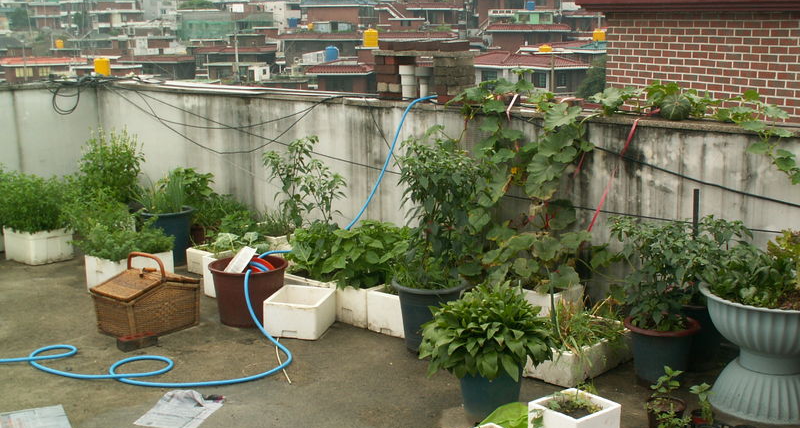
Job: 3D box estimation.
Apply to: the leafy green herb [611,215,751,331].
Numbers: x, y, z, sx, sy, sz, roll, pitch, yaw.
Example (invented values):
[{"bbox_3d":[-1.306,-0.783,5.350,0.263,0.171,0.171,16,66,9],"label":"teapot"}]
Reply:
[{"bbox_3d":[1.340,0.279,4.746,0.622,0.510,0.500,0,10,0],"label":"leafy green herb"}]

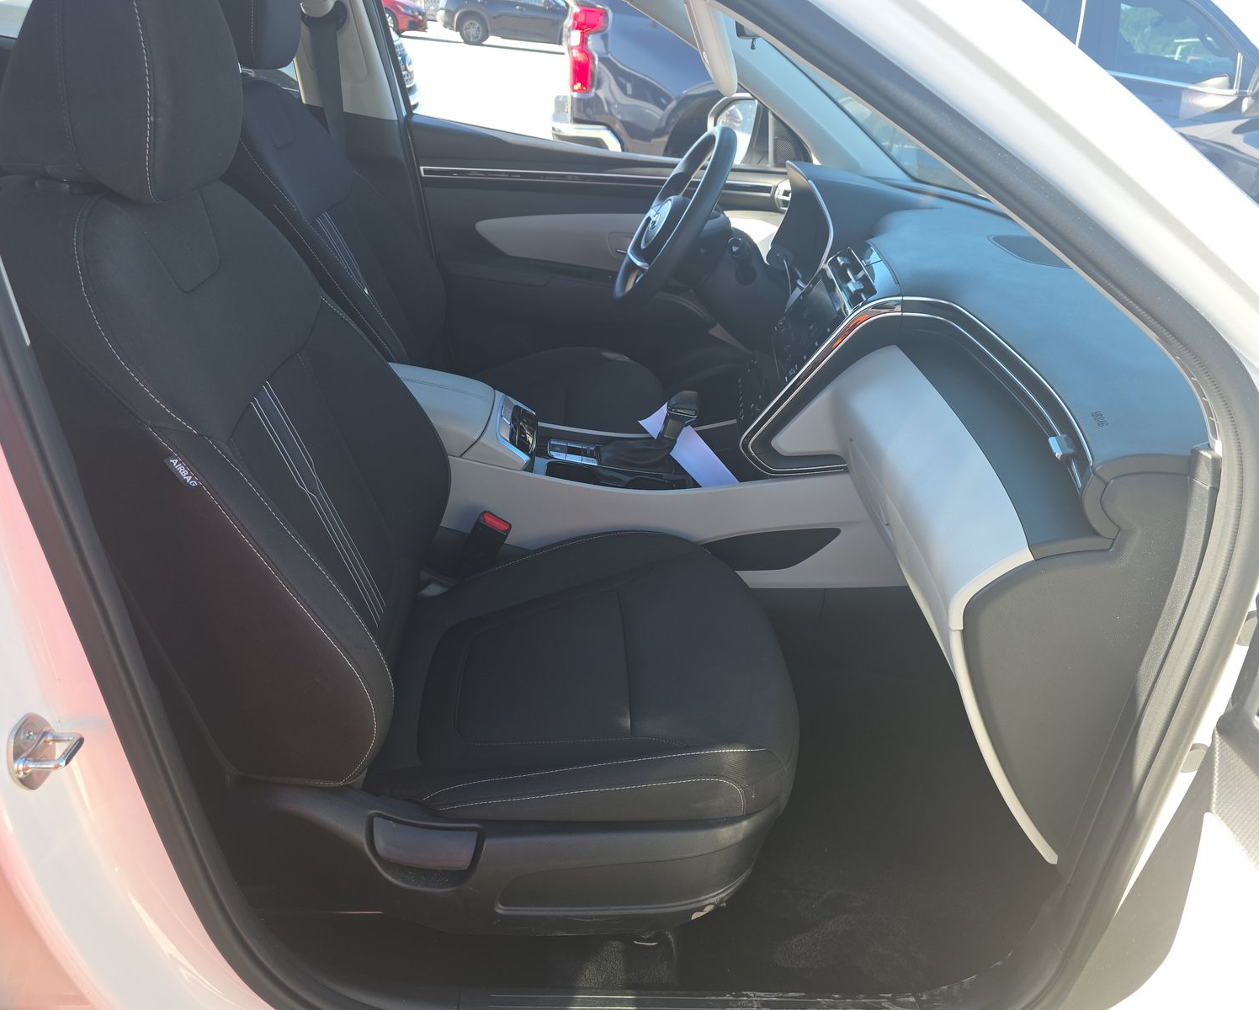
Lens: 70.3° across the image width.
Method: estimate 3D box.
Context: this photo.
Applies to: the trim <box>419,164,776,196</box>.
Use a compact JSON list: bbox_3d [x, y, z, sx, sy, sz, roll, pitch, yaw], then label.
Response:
[{"bbox_3d":[-0.065,-0.710,1.964,0.778,0.028,0.020,2,30,-3],"label":"trim"}]

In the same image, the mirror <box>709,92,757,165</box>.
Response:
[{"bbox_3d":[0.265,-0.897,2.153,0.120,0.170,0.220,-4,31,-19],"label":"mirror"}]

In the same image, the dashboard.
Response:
[{"bbox_3d":[0.476,-0.187,1.476,0.560,0.610,1.400,3,29,-6],"label":"dashboard"}]

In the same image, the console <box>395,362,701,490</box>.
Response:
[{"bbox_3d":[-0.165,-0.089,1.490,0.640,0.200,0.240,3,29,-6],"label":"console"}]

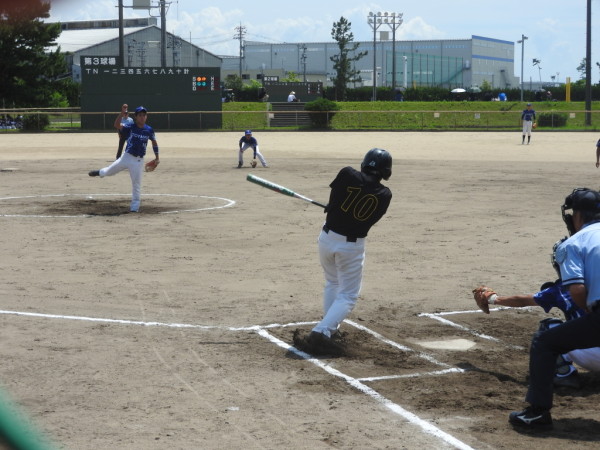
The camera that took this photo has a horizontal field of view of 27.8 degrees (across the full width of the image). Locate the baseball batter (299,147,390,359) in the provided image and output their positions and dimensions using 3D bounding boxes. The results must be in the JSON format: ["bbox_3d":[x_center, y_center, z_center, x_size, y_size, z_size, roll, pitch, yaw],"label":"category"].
[{"bbox_3d":[0.345,0.182,9.000,0.650,1.500,0.600,1,6,12],"label":"baseball batter"}]

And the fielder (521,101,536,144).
[{"bbox_3d":[9.605,-4.258,51.000,0.620,1.720,0.420,0,6,7],"label":"fielder"}]

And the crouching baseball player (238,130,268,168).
[{"bbox_3d":[-1.311,-2.114,34.200,0.800,1.020,0.750,-1,6,-4],"label":"crouching baseball player"}]

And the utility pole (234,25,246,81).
[{"bbox_3d":[-8.092,-21.011,165.000,1.600,12.600,0.800,0,6,0],"label":"utility pole"}]

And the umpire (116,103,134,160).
[{"bbox_3d":[-5.550,-2.871,38.700,0.550,1.660,0.450,-1,6,-9],"label":"umpire"}]

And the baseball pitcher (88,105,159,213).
[{"bbox_3d":[-2.899,-1.085,20.100,1.050,1.720,0.800,-1,6,-12],"label":"baseball pitcher"}]

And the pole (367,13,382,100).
[{"bbox_3d":[9.824,-21.165,160.000,2.100,13.800,0.800,0,6,0],"label":"pole"}]

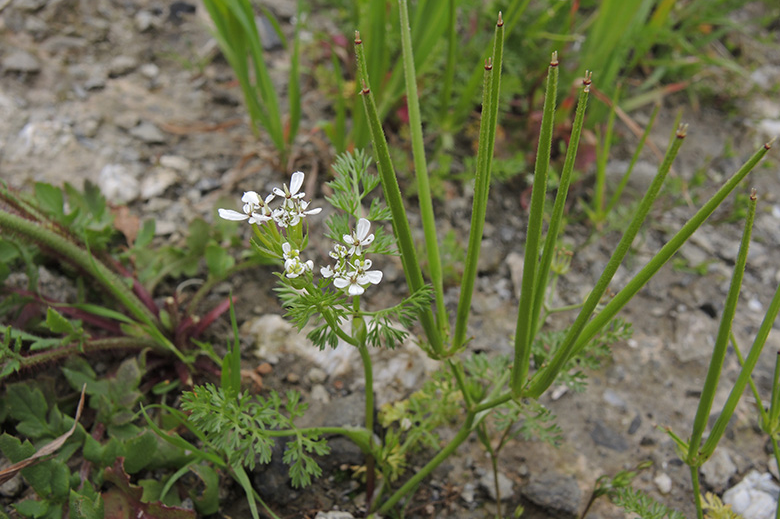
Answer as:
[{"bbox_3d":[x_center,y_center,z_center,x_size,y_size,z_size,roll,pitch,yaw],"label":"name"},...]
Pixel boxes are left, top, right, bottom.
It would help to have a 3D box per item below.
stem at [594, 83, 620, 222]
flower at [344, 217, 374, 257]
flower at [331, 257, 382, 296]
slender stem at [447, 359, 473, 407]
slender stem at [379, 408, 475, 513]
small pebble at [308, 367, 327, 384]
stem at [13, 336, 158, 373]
[{"bbox_3d":[0.145,-0.070,0.417,0.008,0.089,0.006,7,17,18],"label":"stem"},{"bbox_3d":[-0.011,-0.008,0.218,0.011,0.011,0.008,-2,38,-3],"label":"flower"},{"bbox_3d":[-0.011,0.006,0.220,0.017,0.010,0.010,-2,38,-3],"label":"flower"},{"bbox_3d":[0.029,0.050,0.256,0.004,0.024,0.004,-23,20,1],"label":"slender stem"},{"bbox_3d":[0.015,0.089,0.272,0.006,0.068,0.006,42,21,15],"label":"slender stem"},{"bbox_3d":[-0.040,0.065,0.351,0.010,0.006,0.008,-6,38,-8],"label":"small pebble"},{"bbox_3d":[-0.151,0.047,0.318,0.067,0.008,0.007,-7,-4,-13],"label":"stem"}]

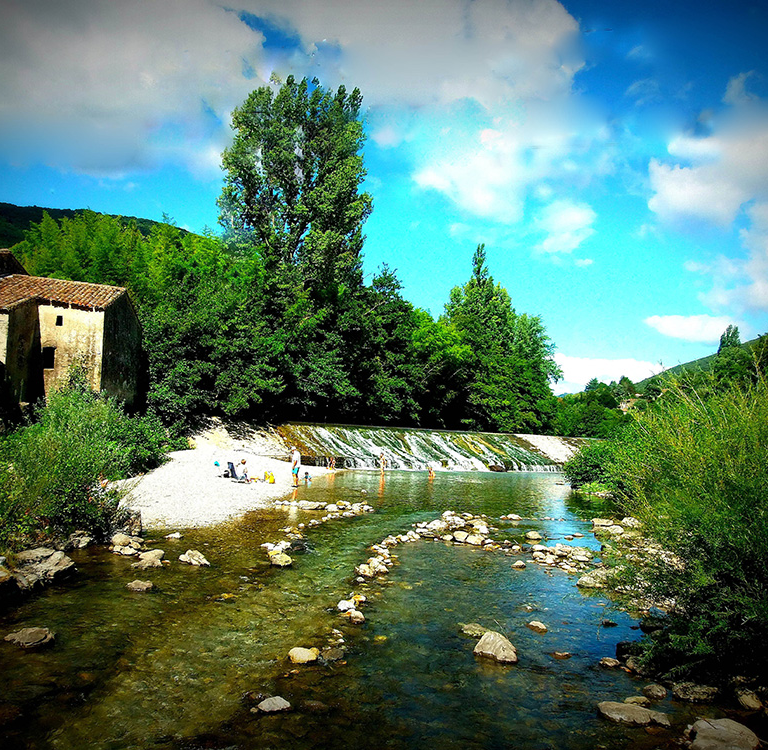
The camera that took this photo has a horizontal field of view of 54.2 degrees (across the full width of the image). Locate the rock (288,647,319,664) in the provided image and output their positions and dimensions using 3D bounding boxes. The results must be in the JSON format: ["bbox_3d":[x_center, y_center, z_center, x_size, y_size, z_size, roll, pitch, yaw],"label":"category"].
[{"bbox_3d":[-0.829,2.888,7.771,0.280,0.150,0.210,2,-5,0],"label":"rock"}]

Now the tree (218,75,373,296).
[{"bbox_3d":[-7.679,-10.167,63.142,12.200,30.080,11.500,2,-5,0],"label":"tree"}]

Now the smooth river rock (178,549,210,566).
[{"bbox_3d":[-3.557,3.479,14.128,0.560,0.240,0.400,3,-4,-13],"label":"smooth river rock"}]

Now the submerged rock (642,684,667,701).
[{"bbox_3d":[2.848,3.354,7.906,0.240,0.130,0.190,1,-4,20],"label":"submerged rock"}]

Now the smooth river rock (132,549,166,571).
[{"bbox_3d":[-4.287,3.380,13.648,0.580,0.310,0.450,4,-4,-17],"label":"smooth river rock"}]

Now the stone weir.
[{"bbox_3d":[5.878,5.466,55.750,26.500,2.900,6.200,4,-5,-28],"label":"stone weir"}]

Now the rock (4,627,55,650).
[{"bbox_3d":[-4.148,3.116,8.803,0.560,0.160,0.370,4,-4,-24],"label":"rock"}]

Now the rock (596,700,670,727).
[{"bbox_3d":[2.158,2.874,6.498,0.610,0.150,0.280,0,-5,20],"label":"rock"}]

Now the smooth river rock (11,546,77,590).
[{"bbox_3d":[-5.322,3.119,11.783,0.950,0.480,0.700,4,-4,-23],"label":"smooth river rock"}]

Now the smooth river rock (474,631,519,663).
[{"bbox_3d":[1.214,2.929,8.155,0.430,0.260,0.330,1,-5,12],"label":"smooth river rock"}]

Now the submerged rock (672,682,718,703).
[{"bbox_3d":[2.860,2.896,6.898,0.400,0.140,0.240,1,-5,5],"label":"submerged rock"}]

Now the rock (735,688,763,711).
[{"bbox_3d":[3.267,2.883,6.735,0.230,0.160,0.200,1,-5,10],"label":"rock"}]

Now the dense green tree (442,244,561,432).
[{"bbox_3d":[10.794,-3.077,69.000,10.400,17.200,9.500,2,-4,0],"label":"dense green tree"}]

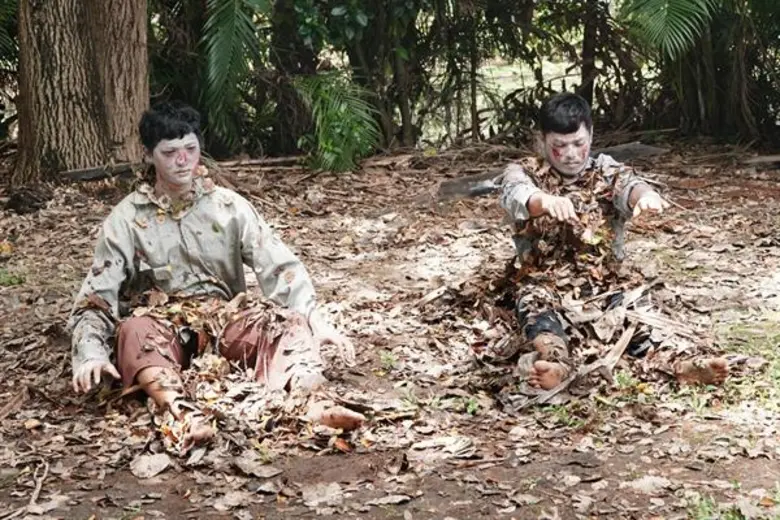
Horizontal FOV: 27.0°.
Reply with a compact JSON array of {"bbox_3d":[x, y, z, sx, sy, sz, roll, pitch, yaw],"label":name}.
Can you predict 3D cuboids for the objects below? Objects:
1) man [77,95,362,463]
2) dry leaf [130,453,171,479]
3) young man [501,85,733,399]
[{"bbox_3d":[-0.490,-0.004,4.751,0.820,0.840,1.000,-3,13,-12],"label":"man"},{"bbox_3d":[-0.620,0.533,4.204,0.110,0.035,0.115,-2,13,-10],"label":"dry leaf"},{"bbox_3d":[0.650,-0.107,5.240,0.630,0.820,1.000,-2,13,-8],"label":"young man"}]

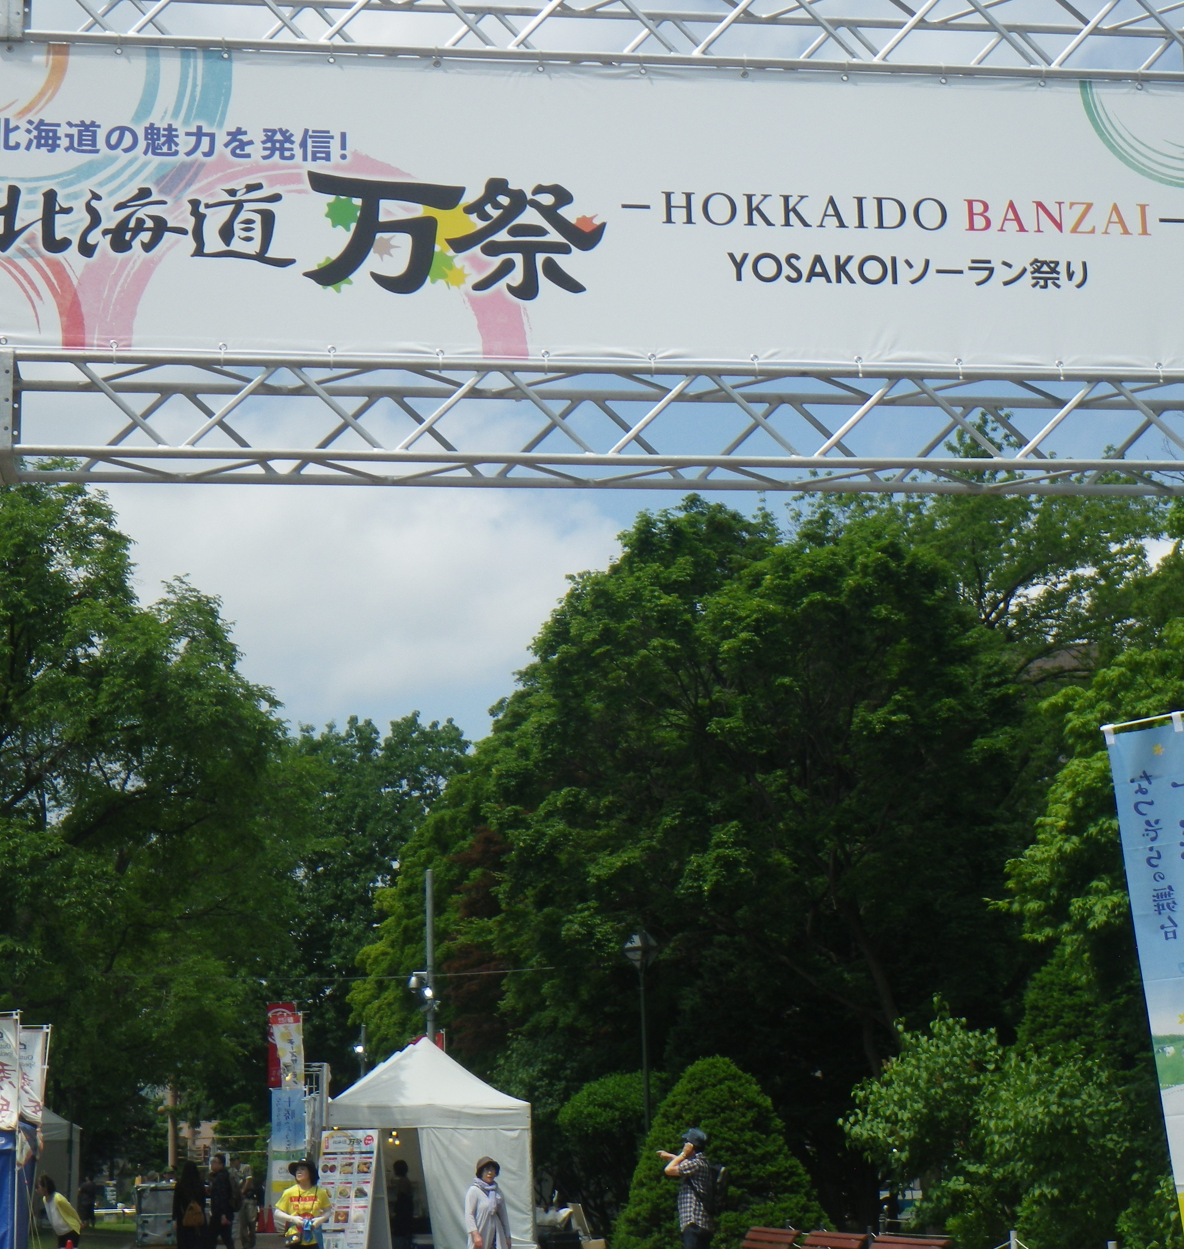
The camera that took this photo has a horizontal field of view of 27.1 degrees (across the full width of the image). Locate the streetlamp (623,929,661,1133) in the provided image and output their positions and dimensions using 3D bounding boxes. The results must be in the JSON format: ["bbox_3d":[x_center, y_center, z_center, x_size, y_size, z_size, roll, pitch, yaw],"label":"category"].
[{"bbox_3d":[0.782,6.787,35.362,0.450,4.760,0.450,-8,-14,29],"label":"streetlamp"}]

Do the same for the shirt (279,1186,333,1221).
[{"bbox_3d":[-2.852,5.826,24.333,0.550,0.560,0.280,-2,-12,3],"label":"shirt"}]

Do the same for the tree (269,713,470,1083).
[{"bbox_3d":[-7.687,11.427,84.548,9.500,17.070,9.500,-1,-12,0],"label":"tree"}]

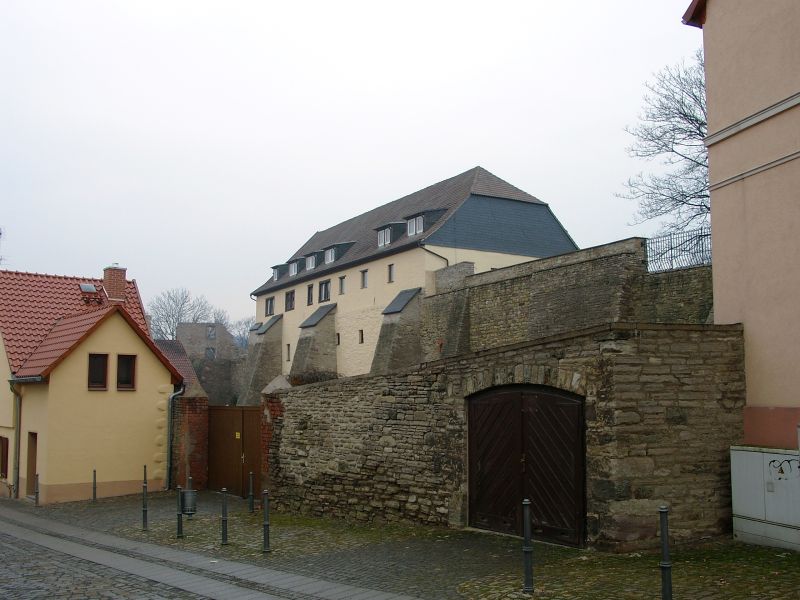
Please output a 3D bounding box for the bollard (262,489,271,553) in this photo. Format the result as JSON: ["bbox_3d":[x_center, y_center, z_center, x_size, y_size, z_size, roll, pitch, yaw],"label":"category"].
[{"bbox_3d":[-1.987,3.317,11.787,0.100,0.900,0.100,1,-6,-9],"label":"bollard"}]

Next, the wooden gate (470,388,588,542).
[{"bbox_3d":[1.895,2.432,11.700,0.300,2.333,3.115,3,-7,-24],"label":"wooden gate"}]

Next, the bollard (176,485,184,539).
[{"bbox_3d":[-3.940,3.811,14.140,0.100,0.900,0.100,2,-7,-15],"label":"bollard"}]

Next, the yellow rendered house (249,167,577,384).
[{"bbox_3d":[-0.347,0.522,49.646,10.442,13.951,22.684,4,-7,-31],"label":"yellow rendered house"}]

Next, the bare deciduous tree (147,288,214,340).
[{"bbox_3d":[-19.198,5.000,67.863,6.200,12.081,6.200,2,-7,-16],"label":"bare deciduous tree"}]

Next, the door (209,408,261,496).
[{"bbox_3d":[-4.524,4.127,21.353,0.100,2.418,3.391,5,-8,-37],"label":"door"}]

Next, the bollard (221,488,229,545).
[{"bbox_3d":[-2.870,3.562,12.936,0.100,0.900,0.100,1,-6,-12],"label":"bollard"}]

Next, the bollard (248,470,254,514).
[{"bbox_3d":[-3.365,4.391,17.917,0.100,0.900,0.100,1,-6,-10],"label":"bollard"}]

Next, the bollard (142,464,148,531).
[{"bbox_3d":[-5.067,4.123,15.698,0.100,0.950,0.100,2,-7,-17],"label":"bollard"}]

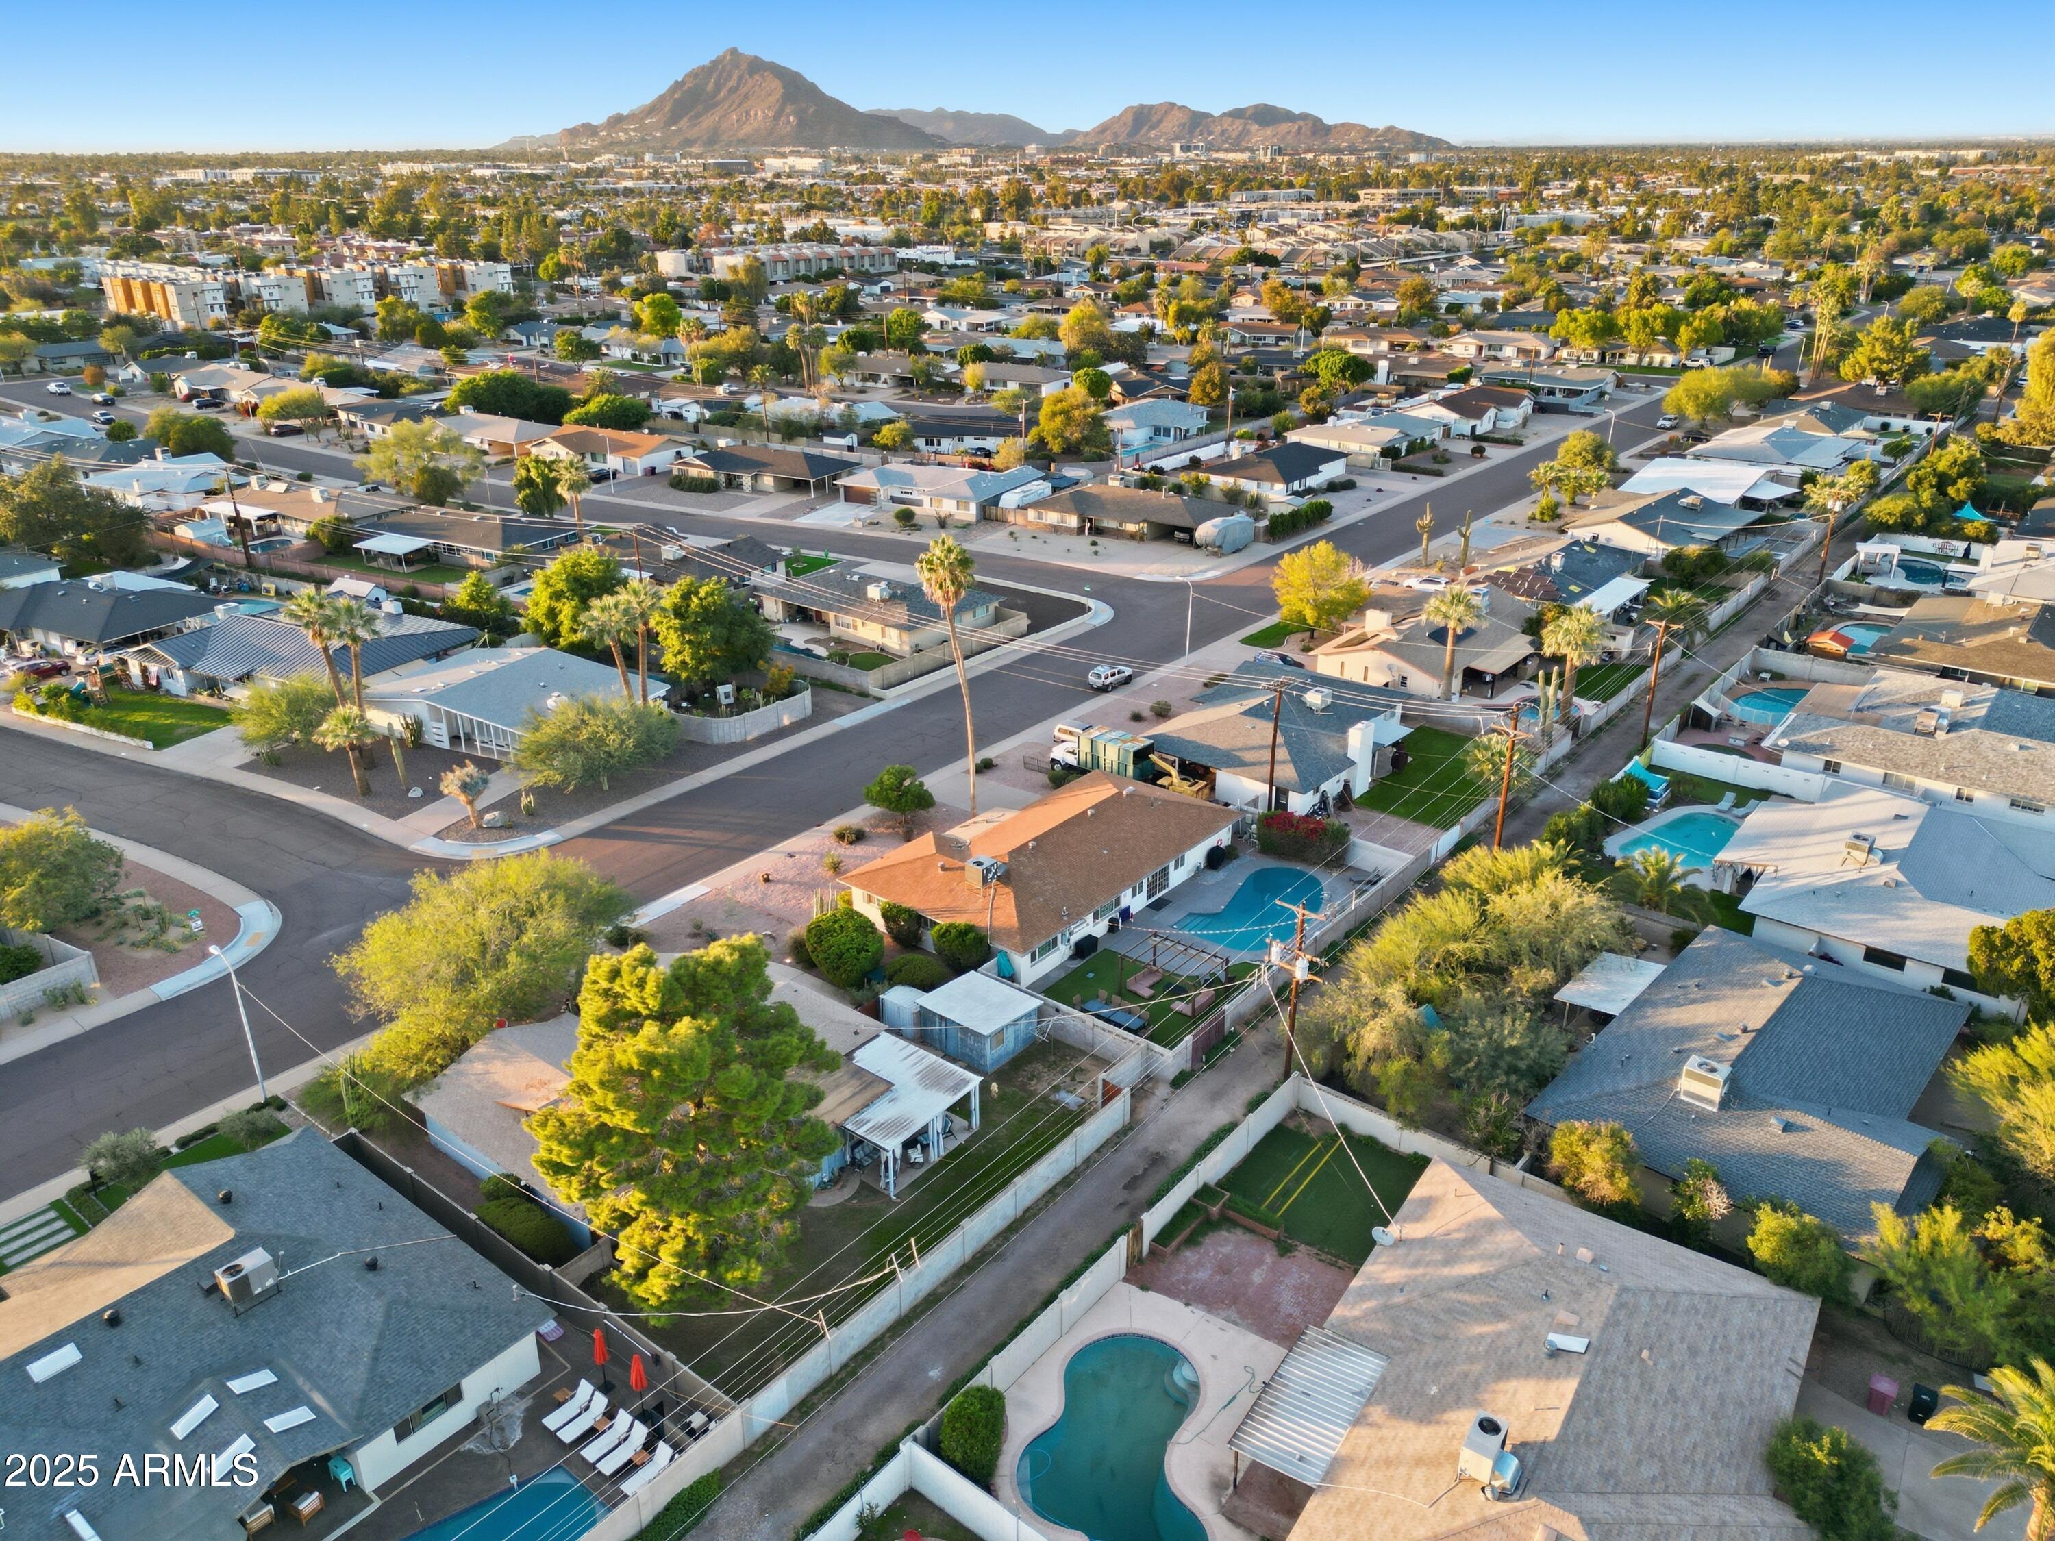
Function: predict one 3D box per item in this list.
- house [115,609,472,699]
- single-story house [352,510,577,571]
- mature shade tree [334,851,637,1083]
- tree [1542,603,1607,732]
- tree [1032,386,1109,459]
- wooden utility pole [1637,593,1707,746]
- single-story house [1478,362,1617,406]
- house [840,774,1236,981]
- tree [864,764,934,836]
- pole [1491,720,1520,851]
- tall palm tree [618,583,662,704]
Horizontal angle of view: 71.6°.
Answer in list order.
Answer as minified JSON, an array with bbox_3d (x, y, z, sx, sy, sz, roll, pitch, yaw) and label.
[{"bbox_3d":[-56.964,-9.364,112.388,21.000,4.500,16.700,13,27,27],"label":"house"},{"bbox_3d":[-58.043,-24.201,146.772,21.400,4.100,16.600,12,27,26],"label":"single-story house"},{"bbox_3d":[-24.350,8.952,64.212,12.400,9.300,12.400,0,24,0],"label":"mature shade tree"},{"bbox_3d":[40.661,-7.674,106.805,4.800,9.930,4.800,0,24,0],"label":"tree"},{"bbox_3d":[6.402,-50.420,205.439,11.200,9.360,10.600,0,24,0],"label":"tree"},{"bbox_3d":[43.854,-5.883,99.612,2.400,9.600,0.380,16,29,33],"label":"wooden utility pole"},{"bbox_3d":[91.371,-68.812,251.004,21.232,4.200,15.000,18,30,36],"label":"single-story house"},{"bbox_3d":[1.476,4.898,85.910,13.500,4.050,22.200,18,30,36],"label":"house"},{"bbox_3d":[-7.930,2.060,90.357,4.400,4.600,4.400,0,24,0],"label":"tree"},{"bbox_3d":[29.323,0.784,87.121,2.300,10.000,0.400,17,29,35],"label":"pole"},{"bbox_3d":[-27.975,-8.029,105.561,3.797,12.334,3.797,-7,25,-15],"label":"tall palm tree"}]

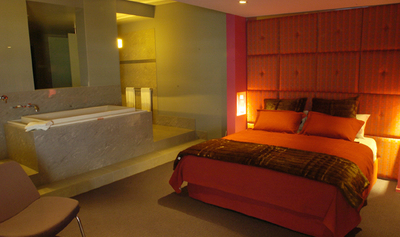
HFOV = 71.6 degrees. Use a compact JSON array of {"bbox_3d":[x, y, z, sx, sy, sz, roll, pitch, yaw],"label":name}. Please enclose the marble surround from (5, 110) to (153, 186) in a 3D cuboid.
[{"bbox_3d":[-1.771,0.310,4.397,0.924,0.706,1.920,6,12,37],"label":"marble surround"}]

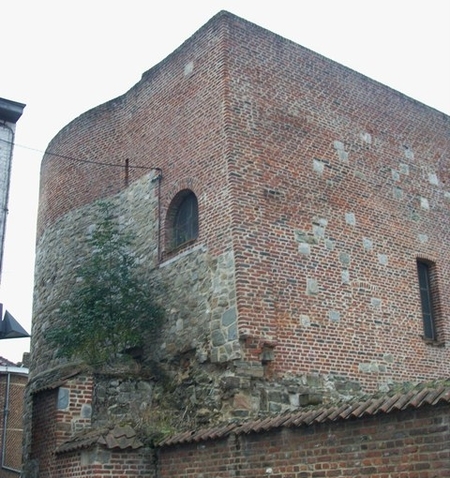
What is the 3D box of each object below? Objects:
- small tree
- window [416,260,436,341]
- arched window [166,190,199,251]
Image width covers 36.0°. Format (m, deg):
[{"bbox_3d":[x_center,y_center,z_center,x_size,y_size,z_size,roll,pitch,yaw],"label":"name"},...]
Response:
[{"bbox_3d":[-2.260,0.832,13.117,2.150,3.100,2.000,-3,-20,0],"label":"small tree"},{"bbox_3d":[4.300,1.324,14.818,0.620,1.760,0.200,12,-25,-35],"label":"window"},{"bbox_3d":[-0.740,-0.360,13.322,0.220,1.120,1.050,13,-25,-36],"label":"arched window"}]

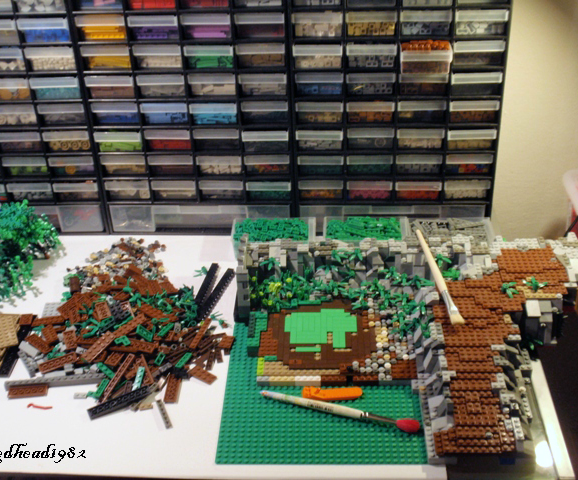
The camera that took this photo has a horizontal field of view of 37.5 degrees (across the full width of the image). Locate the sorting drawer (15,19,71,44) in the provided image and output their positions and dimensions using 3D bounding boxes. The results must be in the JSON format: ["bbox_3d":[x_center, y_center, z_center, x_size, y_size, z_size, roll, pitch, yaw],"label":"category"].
[{"bbox_3d":[-0.347,-0.333,1.265,0.069,0.037,0.134,-1,32,2],"label":"sorting drawer"}]

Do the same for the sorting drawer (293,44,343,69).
[{"bbox_3d":[0.045,-0.294,1.256,0.069,0.037,0.134,0,33,5],"label":"sorting drawer"}]

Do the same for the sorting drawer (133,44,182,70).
[{"bbox_3d":[-0.181,-0.295,1.268,0.069,0.037,0.137,0,33,4],"label":"sorting drawer"}]

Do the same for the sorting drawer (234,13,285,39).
[{"bbox_3d":[-0.036,-0.333,1.240,0.070,0.039,0.138,0,32,4],"label":"sorting drawer"}]

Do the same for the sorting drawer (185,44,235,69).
[{"bbox_3d":[-0.107,-0.295,1.262,0.069,0.037,0.137,0,33,4],"label":"sorting drawer"}]

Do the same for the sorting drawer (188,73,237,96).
[{"bbox_3d":[-0.107,-0.260,1.293,0.070,0.039,0.138,0,32,4],"label":"sorting drawer"}]

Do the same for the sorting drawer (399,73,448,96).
[{"bbox_3d":[0.198,-0.259,1.273,0.068,0.038,0.135,0,33,4],"label":"sorting drawer"}]

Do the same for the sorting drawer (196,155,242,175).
[{"bbox_3d":[-0.104,-0.151,1.369,0.069,0.037,0.134,0,33,5],"label":"sorting drawer"}]

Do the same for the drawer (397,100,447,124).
[{"bbox_3d":[0.197,-0.222,1.298,0.070,0.037,0.138,0,32,4],"label":"drawer"}]

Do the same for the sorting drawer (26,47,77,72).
[{"bbox_3d":[-0.345,-0.298,1.292,0.069,0.037,0.134,-1,32,2],"label":"sorting drawer"}]

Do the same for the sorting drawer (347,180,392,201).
[{"bbox_3d":[0.129,-0.111,1.373,0.070,0.037,0.138,0,32,4],"label":"sorting drawer"}]

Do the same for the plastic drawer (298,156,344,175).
[{"bbox_3d":[0.053,-0.148,1.356,0.068,0.038,0.135,0,33,4],"label":"plastic drawer"}]

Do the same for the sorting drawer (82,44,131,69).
[{"bbox_3d":[-0.258,-0.297,1.281,0.068,0.038,0.135,0,33,4],"label":"sorting drawer"}]

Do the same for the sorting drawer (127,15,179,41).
[{"bbox_3d":[-0.183,-0.331,1.243,0.069,0.037,0.137,0,33,4],"label":"sorting drawer"}]

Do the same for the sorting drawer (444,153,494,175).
[{"bbox_3d":[0.275,-0.148,1.335,0.070,0.039,0.138,0,32,4],"label":"sorting drawer"}]

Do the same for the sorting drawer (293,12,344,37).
[{"bbox_3d":[0.044,-0.334,1.238,0.070,0.037,0.138,0,32,4],"label":"sorting drawer"}]

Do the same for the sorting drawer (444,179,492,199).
[{"bbox_3d":[0.276,-0.110,1.357,0.070,0.039,0.138,0,32,4],"label":"sorting drawer"}]

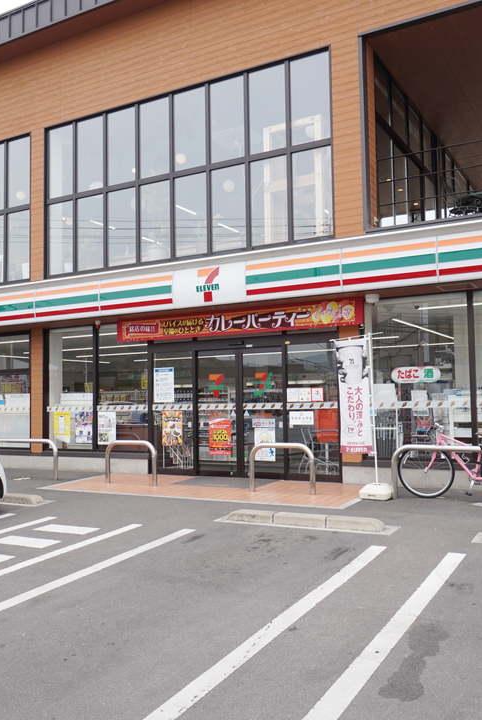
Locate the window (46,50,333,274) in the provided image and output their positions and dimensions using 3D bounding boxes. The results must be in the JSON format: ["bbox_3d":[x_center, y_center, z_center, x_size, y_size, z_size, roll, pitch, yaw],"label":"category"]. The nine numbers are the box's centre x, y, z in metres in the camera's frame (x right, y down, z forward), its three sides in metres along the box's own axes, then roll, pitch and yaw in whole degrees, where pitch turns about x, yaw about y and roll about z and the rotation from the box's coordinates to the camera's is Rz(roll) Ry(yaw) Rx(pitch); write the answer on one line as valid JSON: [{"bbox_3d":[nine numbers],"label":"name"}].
[{"bbox_3d":[-1.198,-3.195,11.548,6.020,3.020,0.150,-3,-4,29],"label":"window"}]

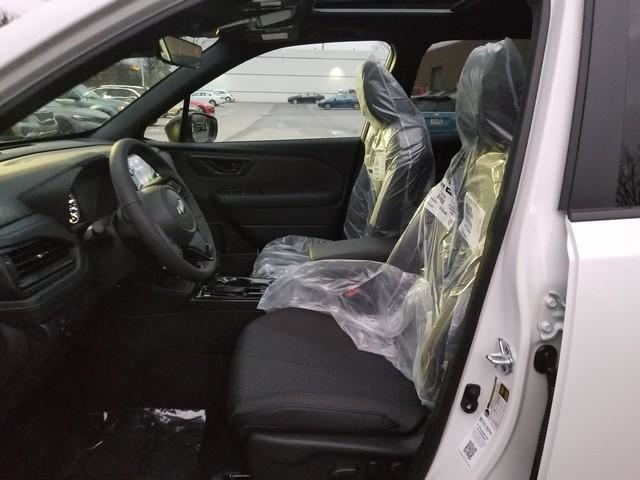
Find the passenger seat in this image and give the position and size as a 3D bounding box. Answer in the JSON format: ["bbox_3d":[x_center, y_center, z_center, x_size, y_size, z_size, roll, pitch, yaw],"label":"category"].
[{"bbox_3d":[0.055,-0.173,1.942,0.740,1.050,0.540,-1,17,-7],"label":"passenger seat"}]

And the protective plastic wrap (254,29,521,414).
[{"bbox_3d":[0.174,-0.083,1.210,0.720,0.820,0.560,-1,17,-7],"label":"protective plastic wrap"}]

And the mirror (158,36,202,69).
[{"bbox_3d":[-0.398,-0.533,1.365,0.038,0.067,0.225,3,17,6],"label":"mirror"}]

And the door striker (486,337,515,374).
[{"bbox_3d":[0.318,0.204,0.848,0.045,0.058,0.042,14,21,36],"label":"door striker"}]

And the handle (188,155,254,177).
[{"bbox_3d":[-0.442,-0.335,2.159,0.290,0.095,0.050,-1,17,-7],"label":"handle"}]

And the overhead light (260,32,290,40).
[{"bbox_3d":[-0.141,-0.633,1.495,0.088,0.025,0.050,-1,17,-7],"label":"overhead light"}]

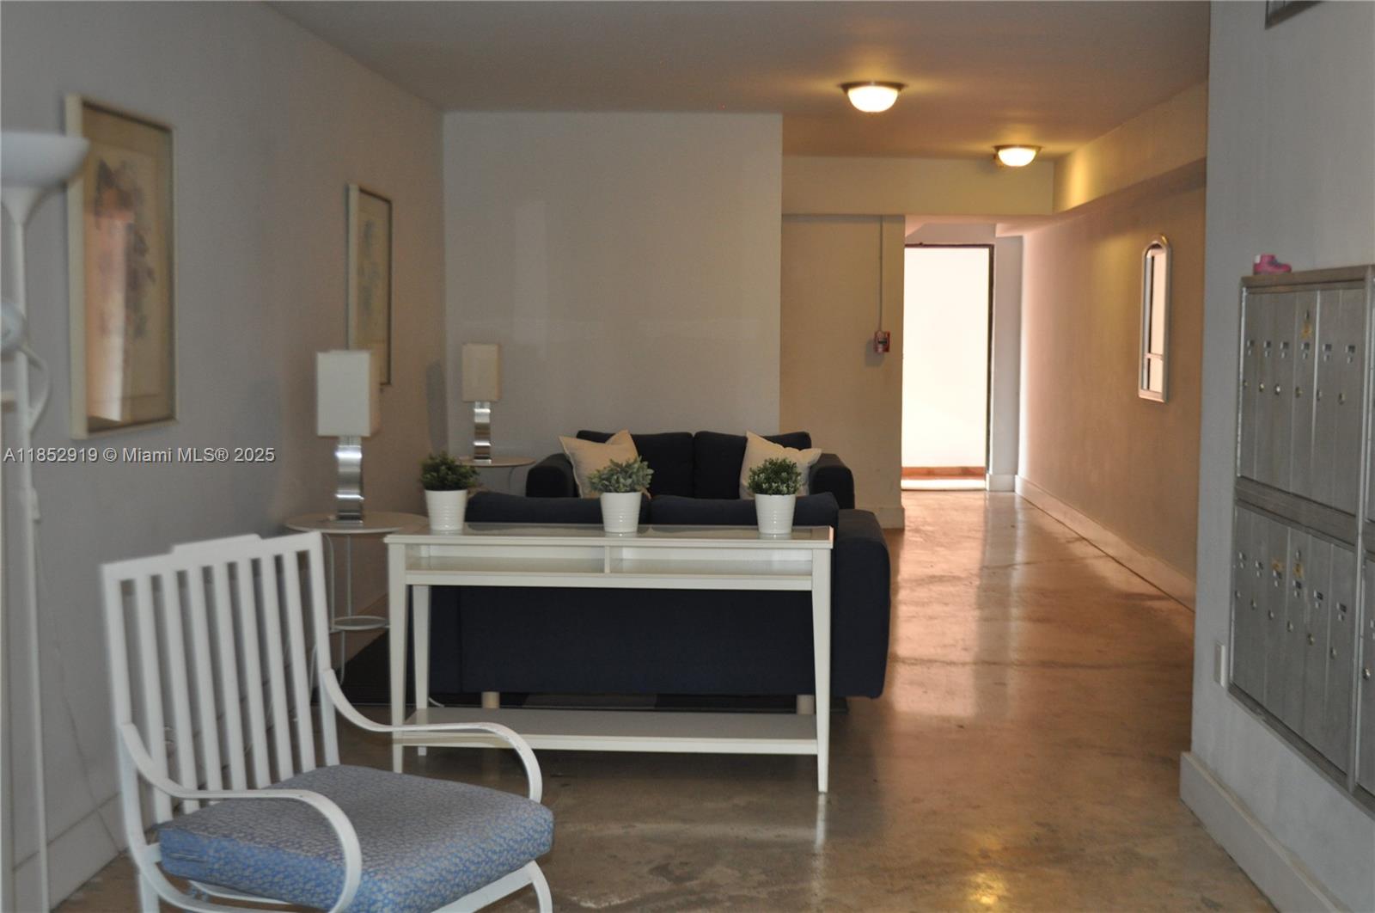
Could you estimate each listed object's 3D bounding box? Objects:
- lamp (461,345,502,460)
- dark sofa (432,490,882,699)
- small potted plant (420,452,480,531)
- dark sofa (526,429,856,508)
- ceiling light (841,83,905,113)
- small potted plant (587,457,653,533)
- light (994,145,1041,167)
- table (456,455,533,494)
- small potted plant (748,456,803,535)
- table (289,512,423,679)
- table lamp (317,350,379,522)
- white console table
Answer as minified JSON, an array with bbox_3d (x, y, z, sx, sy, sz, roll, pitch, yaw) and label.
[{"bbox_3d":[-1.034,-0.282,8.646,0.182,0.600,0.165,0,5,2],"label":"lamp"},{"bbox_3d":[-0.120,0.502,6.247,1.640,0.800,0.930,0,5,2],"label":"dark sofa"},{"bbox_3d":[-0.734,0.106,5.321,0.180,0.236,0.171,0,5,4],"label":"small potted plant"},{"bbox_3d":[0.039,0.291,8.782,1.620,0.810,0.920,0,5,3],"label":"dark sofa"},{"bbox_3d":[0.862,-1.661,7.991,0.300,0.121,0.300,0,5,2],"label":"ceiling light"},{"bbox_3d":[-0.207,0.117,5.287,0.199,0.224,0.189,0,5,4],"label":"small potted plant"},{"bbox_3d":[2.077,-1.883,10.798,0.297,0.129,0.297,0,5,2],"label":"light"},{"bbox_3d":[-1.016,0.357,8.707,0.500,0.684,0.500,0,5,2],"label":"table"},{"bbox_3d":[0.270,0.117,5.254,0.161,0.232,0.153,0,5,4],"label":"small potted plant"},{"bbox_3d":[-1.168,0.569,6.108,0.500,0.684,0.500,0,5,2],"label":"table"},{"bbox_3d":[-1.189,-0.070,6.035,0.182,0.600,0.165,0,5,2],"label":"table lamp"},{"bbox_3d":[-0.225,0.606,5.284,1.330,0.750,0.370,0,5,4],"label":"white console table"}]

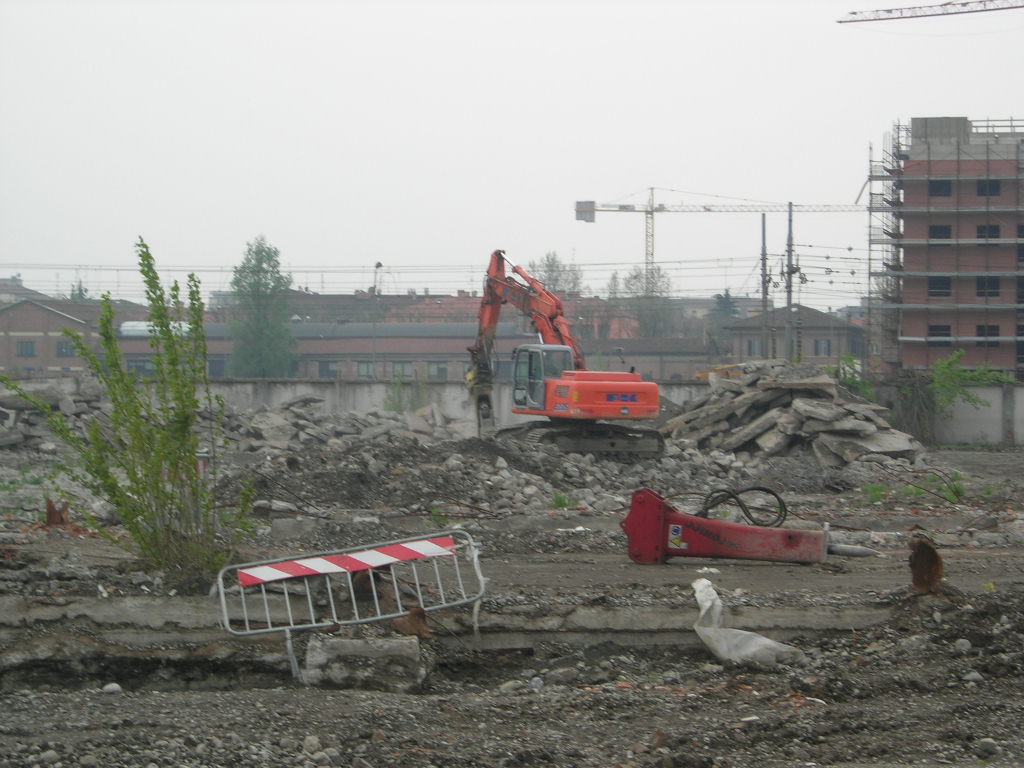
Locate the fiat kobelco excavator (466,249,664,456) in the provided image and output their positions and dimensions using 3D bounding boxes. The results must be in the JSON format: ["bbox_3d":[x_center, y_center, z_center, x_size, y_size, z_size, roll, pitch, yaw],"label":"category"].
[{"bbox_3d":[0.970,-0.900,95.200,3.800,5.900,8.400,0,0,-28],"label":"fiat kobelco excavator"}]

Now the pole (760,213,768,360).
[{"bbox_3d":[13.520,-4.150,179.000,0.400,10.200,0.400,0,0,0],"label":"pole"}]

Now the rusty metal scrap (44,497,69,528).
[{"bbox_3d":[-6.130,1.730,45.000,0.330,0.430,0.260,0,0,0],"label":"rusty metal scrap"}]

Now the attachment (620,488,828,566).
[{"bbox_3d":[2.070,1.390,32.500,2.080,0.750,0.520,0,0,5],"label":"attachment"}]

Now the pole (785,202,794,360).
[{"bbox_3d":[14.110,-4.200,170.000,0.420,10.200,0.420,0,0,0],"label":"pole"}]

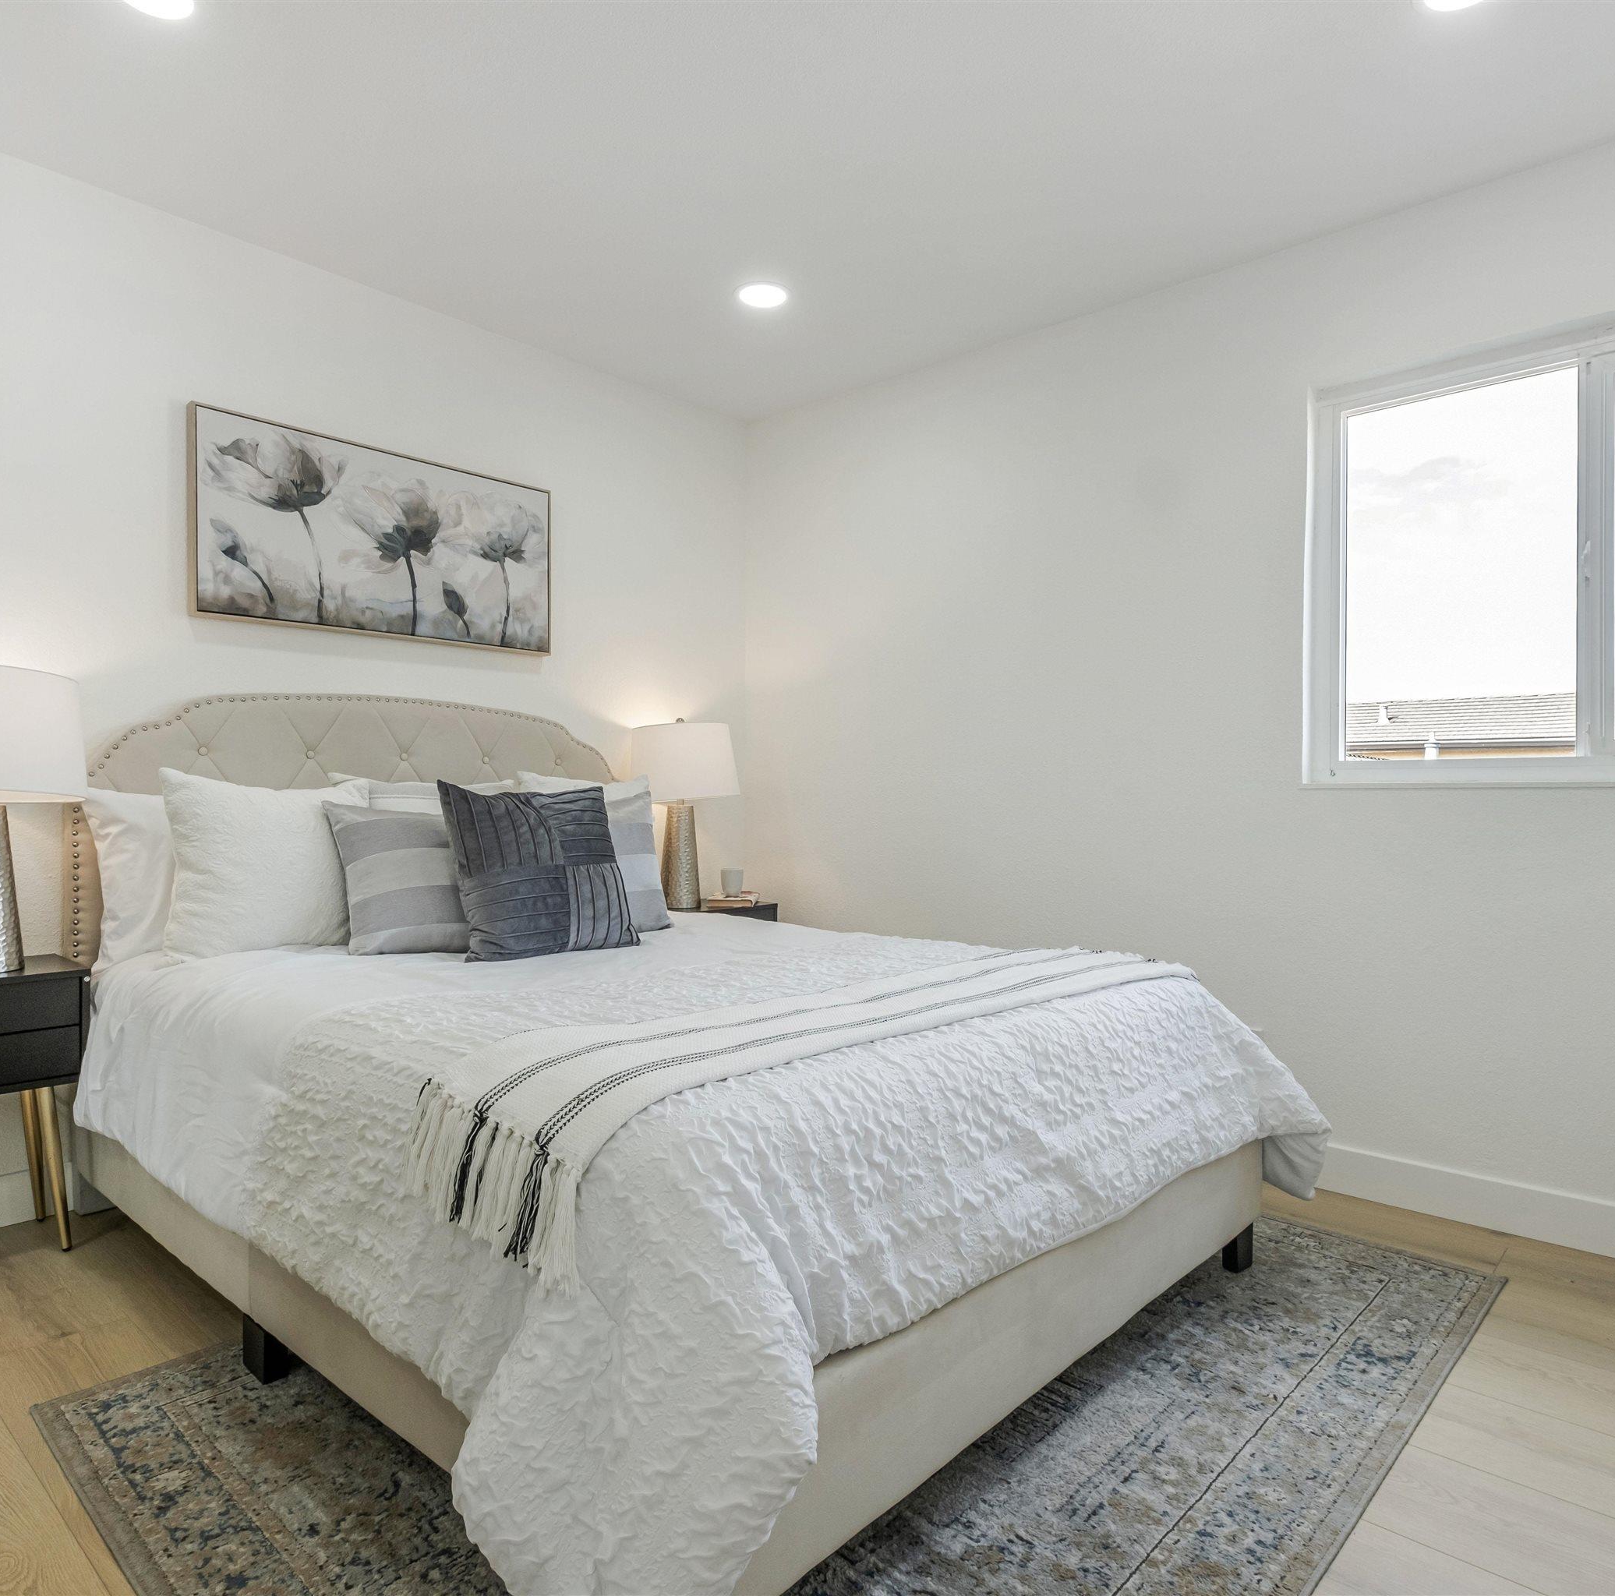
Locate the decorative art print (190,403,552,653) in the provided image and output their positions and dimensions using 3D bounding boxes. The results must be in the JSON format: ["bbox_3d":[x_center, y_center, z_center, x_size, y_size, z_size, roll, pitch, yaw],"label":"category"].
[{"bbox_3d":[-1.215,-0.735,2.922,1.018,0.538,0.035,0,0,-44],"label":"decorative art print"}]

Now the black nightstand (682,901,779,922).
[{"bbox_3d":[-0.368,0.688,3.512,0.461,0.616,0.288,0,0,-44],"label":"black nightstand"}]

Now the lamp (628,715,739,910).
[{"bbox_3d":[-0.447,0.062,3.474,0.379,0.669,0.379,0,0,0],"label":"lamp"}]

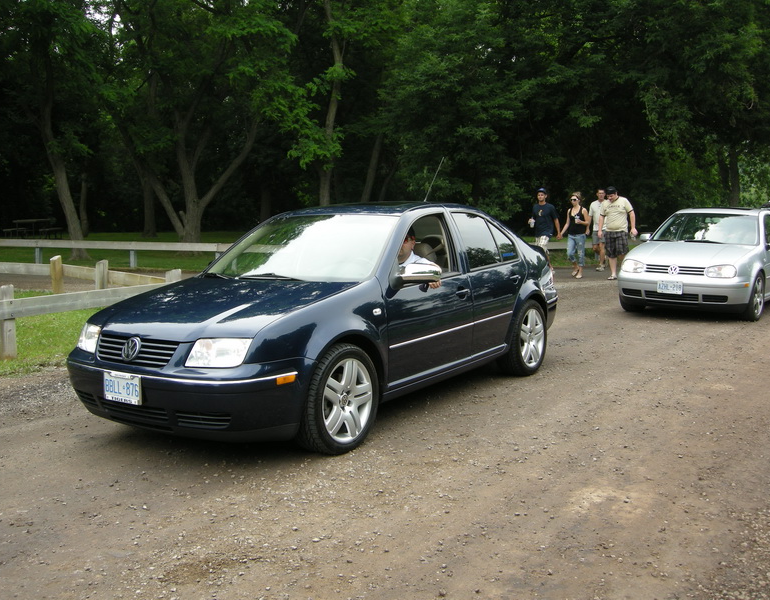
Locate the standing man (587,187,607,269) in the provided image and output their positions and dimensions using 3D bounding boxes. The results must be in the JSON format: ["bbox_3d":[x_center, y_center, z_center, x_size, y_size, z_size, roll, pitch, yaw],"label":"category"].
[{"bbox_3d":[4.557,-1.500,17.800,0.540,1.770,0.460,0,6,15],"label":"standing man"}]

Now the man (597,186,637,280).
[{"bbox_3d":[4.359,-1.252,15.600,0.720,1.764,0.500,1,7,18],"label":"man"}]

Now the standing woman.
[{"bbox_3d":[3.622,-1.234,15.900,0.550,1.677,0.450,2,7,30],"label":"standing woman"}]

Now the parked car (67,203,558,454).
[{"bbox_3d":[-0.171,0.005,6.226,1.770,1.429,4.370,3,8,34],"label":"parked car"}]

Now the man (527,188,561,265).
[{"bbox_3d":[3.106,-1.306,16.200,0.640,1.767,0.480,3,7,33],"label":"man"}]

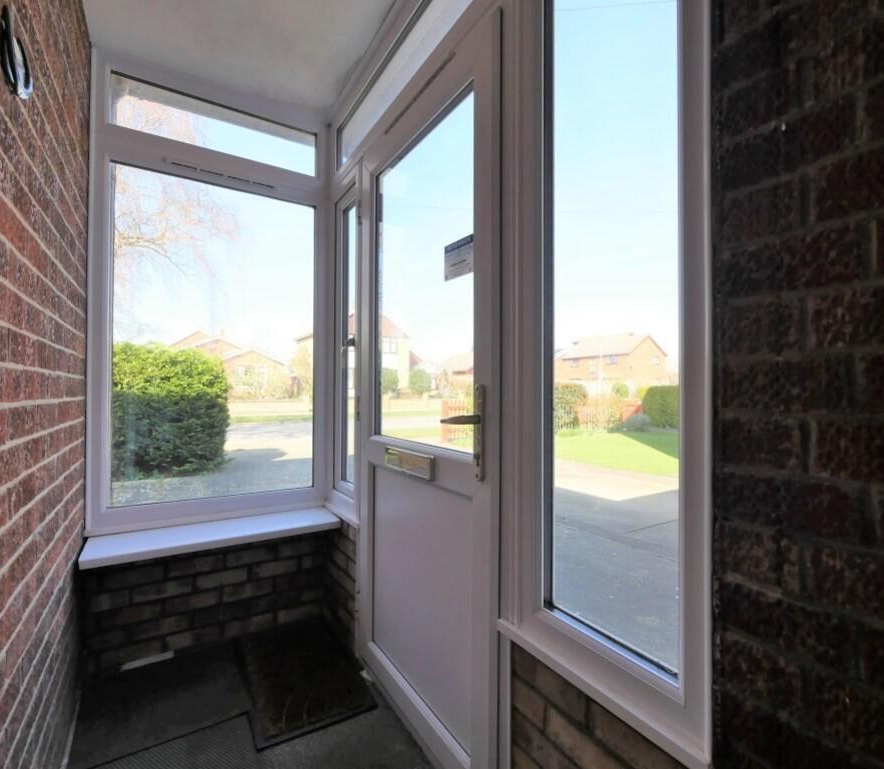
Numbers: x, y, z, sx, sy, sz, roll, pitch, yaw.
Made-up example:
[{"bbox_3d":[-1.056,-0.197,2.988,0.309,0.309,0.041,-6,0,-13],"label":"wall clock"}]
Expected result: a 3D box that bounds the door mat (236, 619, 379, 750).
[{"bbox_3d":[-0.558,1.111,1.625,0.385,0.012,0.645,1,-1,-34],"label":"door mat"}]

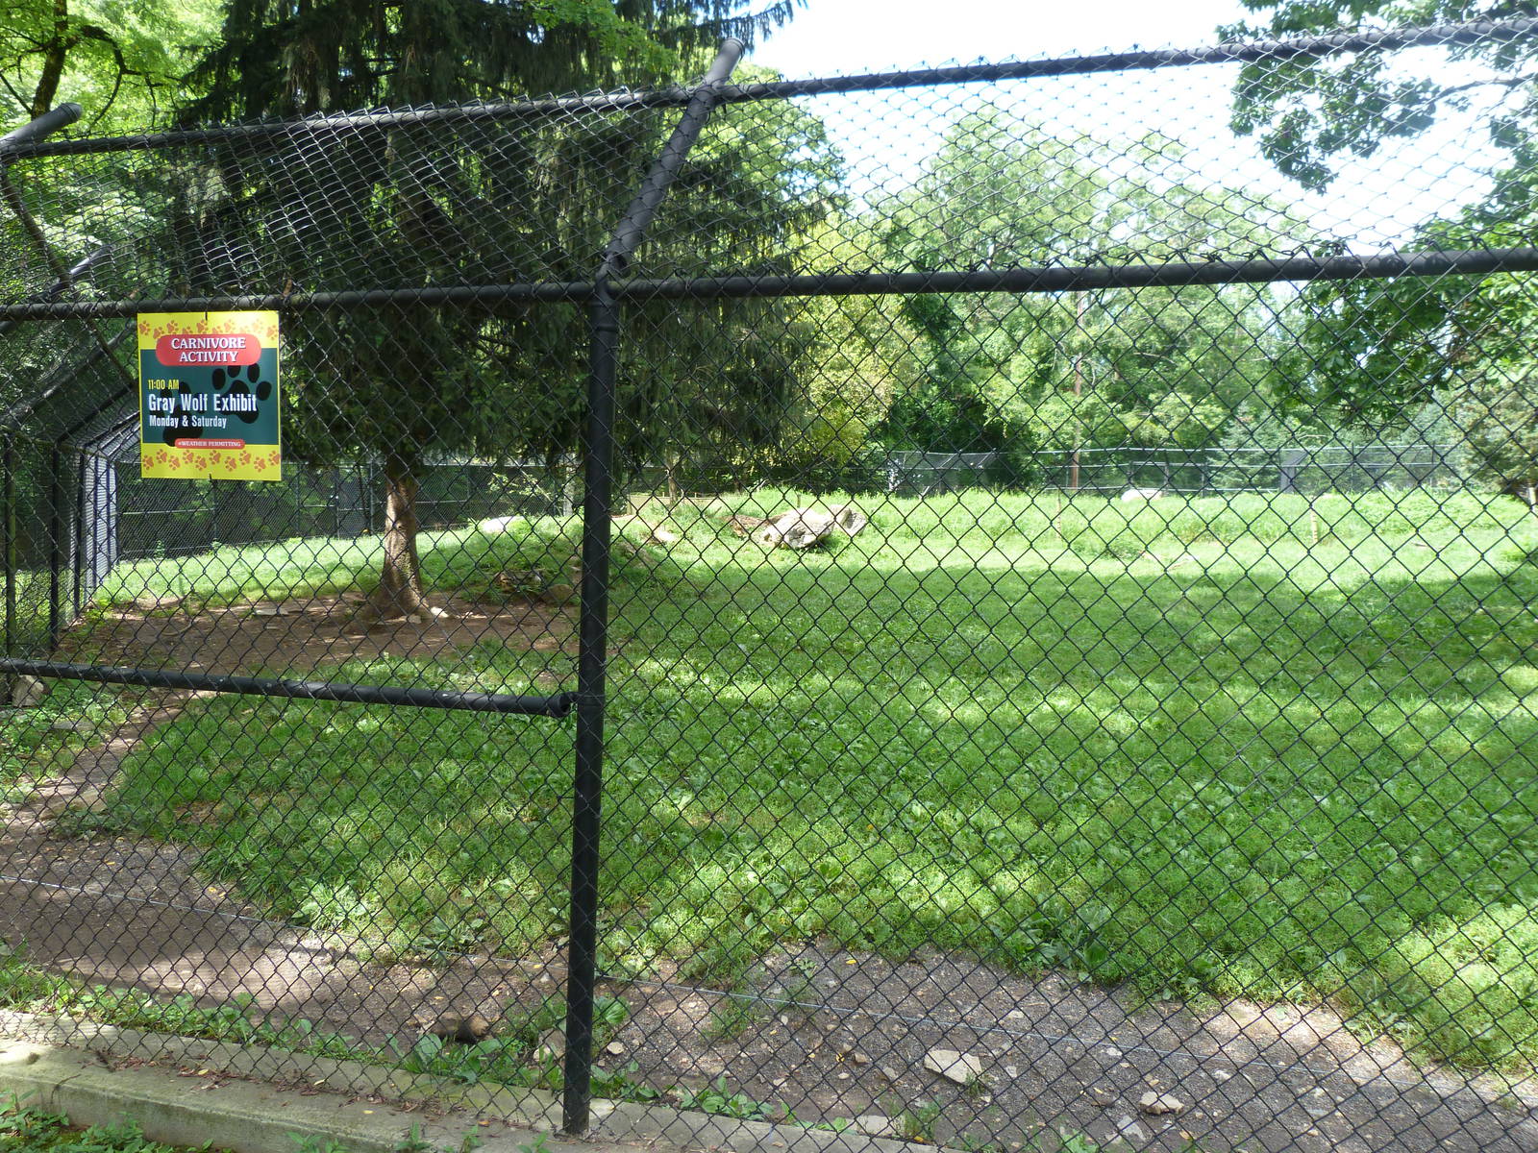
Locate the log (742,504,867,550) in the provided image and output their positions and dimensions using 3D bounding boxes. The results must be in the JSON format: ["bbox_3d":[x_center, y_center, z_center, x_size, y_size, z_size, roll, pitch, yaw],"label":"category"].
[{"bbox_3d":[0.782,-1.087,24.500,2.500,0.930,1.250,1,2,-14],"label":"log"}]

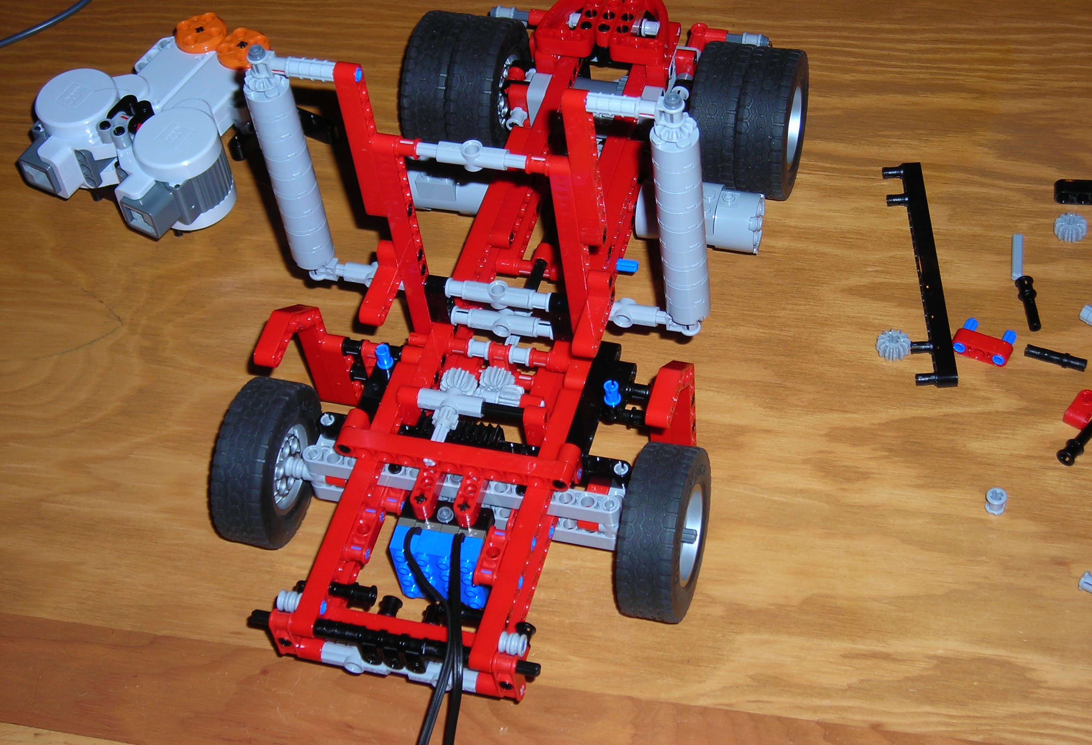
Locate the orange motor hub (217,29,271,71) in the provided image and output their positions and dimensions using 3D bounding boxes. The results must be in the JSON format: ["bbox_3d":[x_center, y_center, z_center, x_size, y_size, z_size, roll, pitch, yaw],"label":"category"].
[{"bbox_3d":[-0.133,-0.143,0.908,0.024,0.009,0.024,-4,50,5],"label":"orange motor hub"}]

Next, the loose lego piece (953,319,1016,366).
[{"bbox_3d":[0.172,-0.013,0.801,0.024,0.007,0.016,20,56,23],"label":"loose lego piece"}]

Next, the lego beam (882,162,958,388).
[{"bbox_3d":[0.150,-0.041,0.827,0.016,0.007,0.119,-4,50,4],"label":"lego beam"}]

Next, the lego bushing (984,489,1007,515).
[{"bbox_3d":[0.165,0.047,0.752,0.007,0.008,0.007,8,52,15],"label":"lego bushing"}]

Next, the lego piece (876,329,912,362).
[{"bbox_3d":[0.136,-0.011,0.804,0.014,0.008,0.014,8,52,15],"label":"lego piece"}]

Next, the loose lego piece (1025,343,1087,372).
[{"bbox_3d":[0.197,-0.005,0.792,0.024,0.006,0.006,18,55,21],"label":"loose lego piece"}]

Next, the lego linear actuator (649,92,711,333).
[{"bbox_3d":[0.047,-0.055,0.703,0.017,0.107,0.017,8,52,15],"label":"lego linear actuator"}]

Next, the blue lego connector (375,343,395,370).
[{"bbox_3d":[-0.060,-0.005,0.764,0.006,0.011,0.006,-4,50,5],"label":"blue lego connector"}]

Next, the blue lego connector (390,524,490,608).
[{"bbox_3d":[-0.037,0.071,0.731,0.032,0.031,0.011,8,54,15],"label":"blue lego connector"}]

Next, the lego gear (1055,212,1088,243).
[{"bbox_3d":[0.213,-0.059,0.833,0.014,0.008,0.014,8,52,15],"label":"lego gear"}]

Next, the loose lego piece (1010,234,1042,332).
[{"bbox_3d":[0.190,-0.037,0.818,0.010,0.007,0.052,-5,50,4],"label":"loose lego piece"}]

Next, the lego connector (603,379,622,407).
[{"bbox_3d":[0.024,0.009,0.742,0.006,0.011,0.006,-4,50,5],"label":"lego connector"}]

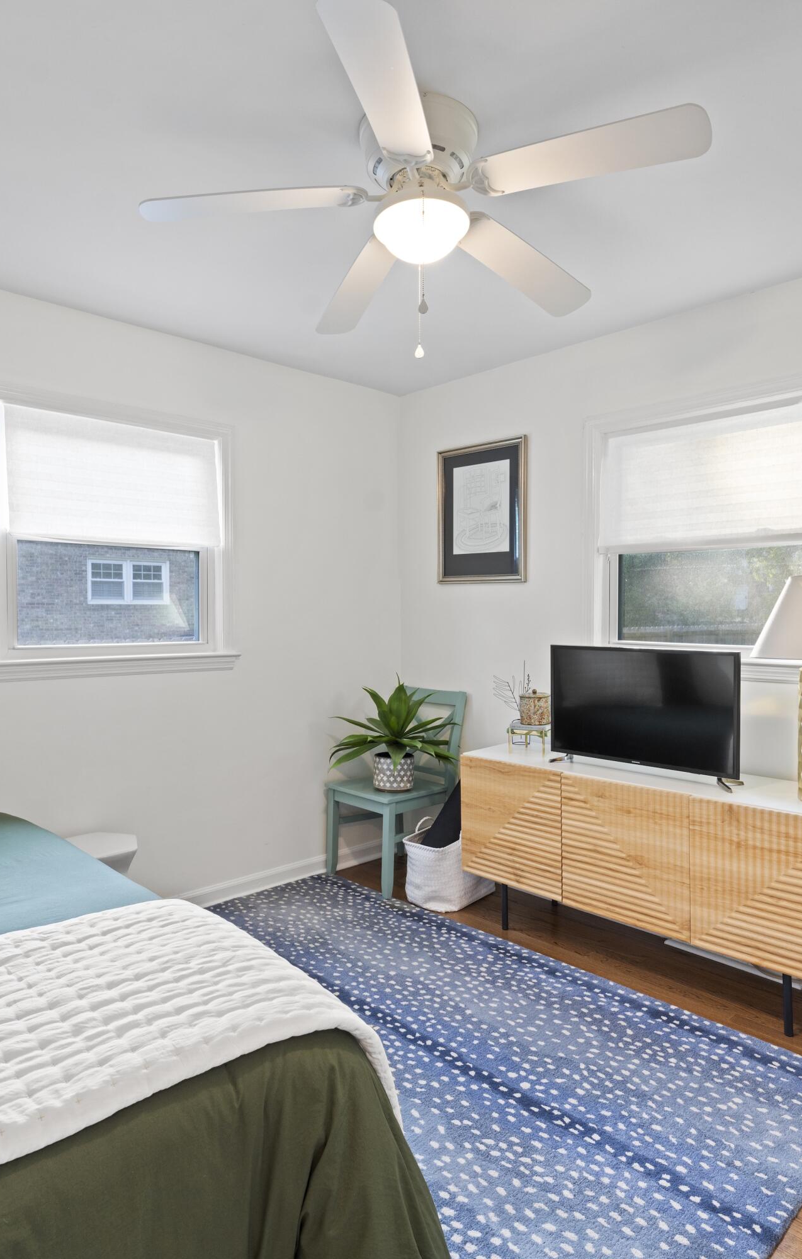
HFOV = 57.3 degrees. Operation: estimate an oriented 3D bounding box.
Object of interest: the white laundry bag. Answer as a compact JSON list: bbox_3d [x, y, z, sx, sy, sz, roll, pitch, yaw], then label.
[{"bbox_3d":[0.224,1.064,3.359,0.370,0.315,0.275,-2,2,-44],"label":"white laundry bag"}]

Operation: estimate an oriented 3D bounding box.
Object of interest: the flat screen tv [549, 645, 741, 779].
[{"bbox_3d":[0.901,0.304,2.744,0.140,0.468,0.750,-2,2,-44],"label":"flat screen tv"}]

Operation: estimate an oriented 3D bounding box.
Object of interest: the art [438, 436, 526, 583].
[{"bbox_3d":[0.370,-0.558,3.528,0.036,0.670,0.548,-2,2,-44],"label":"art"}]

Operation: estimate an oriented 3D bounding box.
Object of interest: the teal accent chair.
[{"bbox_3d":[-0.030,0.762,3.604,0.510,0.910,0.470,-2,2,-44],"label":"teal accent chair"}]

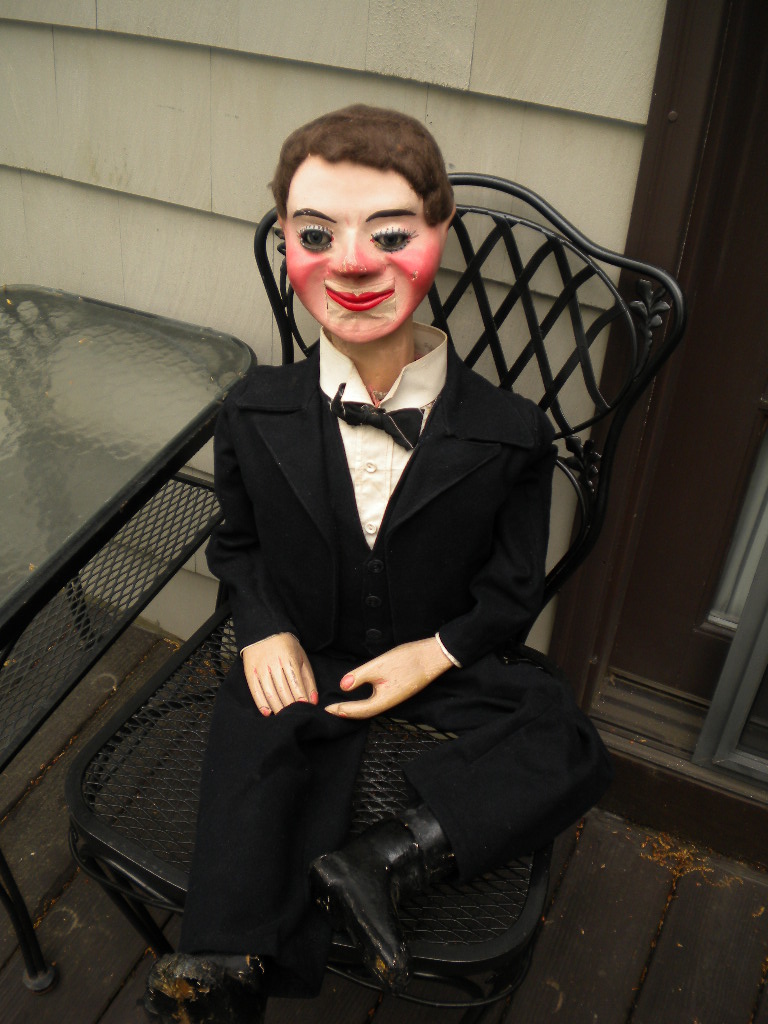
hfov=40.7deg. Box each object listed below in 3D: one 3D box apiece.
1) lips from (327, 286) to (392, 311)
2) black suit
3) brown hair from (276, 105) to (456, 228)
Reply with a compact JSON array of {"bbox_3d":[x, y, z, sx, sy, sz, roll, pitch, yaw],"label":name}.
[{"bbox_3d":[-0.022,-0.196,0.950,0.062,0.022,0.019,7,26,6],"label":"lips"},{"bbox_3d":[0.028,0.111,0.994,0.415,0.470,0.530,9,27,10],"label":"black suit"},{"bbox_3d":[-0.020,-0.331,1.010,0.178,0.140,0.190,7,26,6],"label":"brown hair"}]

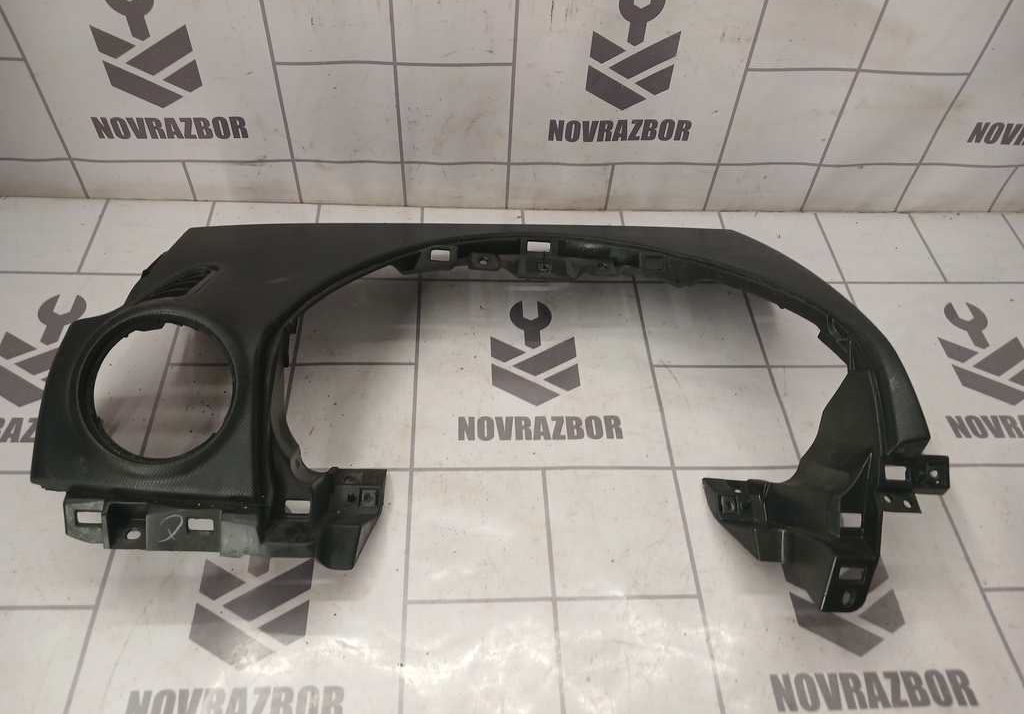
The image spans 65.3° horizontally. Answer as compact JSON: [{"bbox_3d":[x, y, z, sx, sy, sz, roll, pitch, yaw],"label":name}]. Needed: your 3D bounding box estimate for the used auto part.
[{"bbox_3d":[-0.004,0.010,0.619,0.631,0.133,0.348,0,51,-4],"label":"used auto part"}]

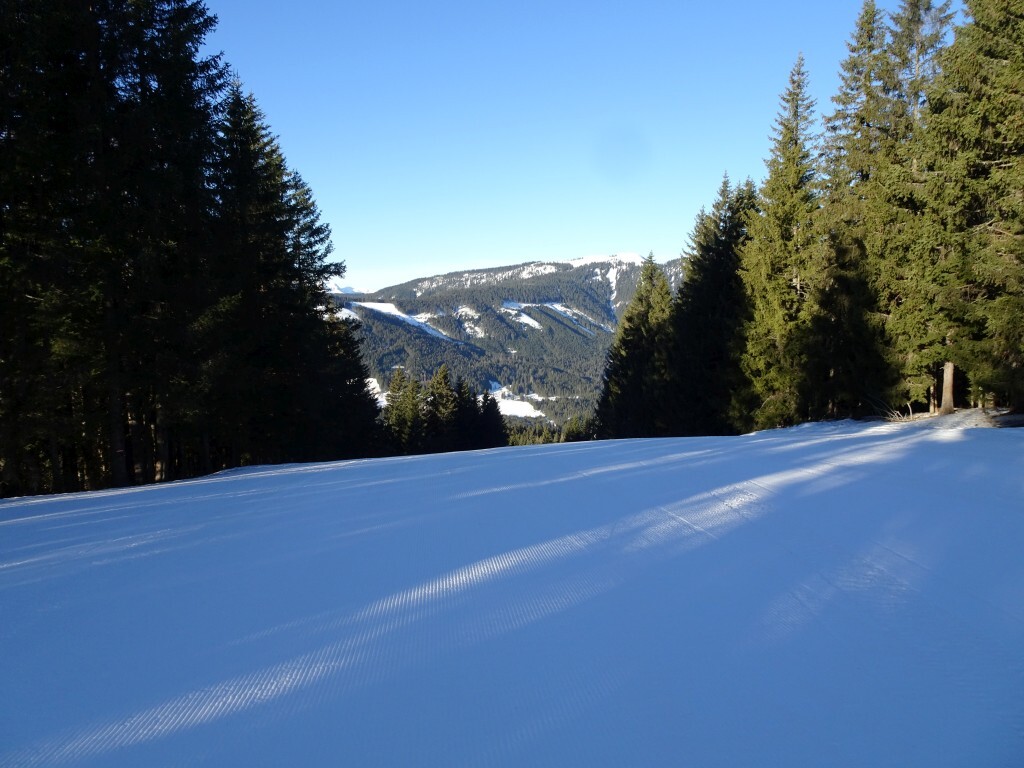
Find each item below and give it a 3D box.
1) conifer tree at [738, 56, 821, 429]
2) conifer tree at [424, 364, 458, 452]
[{"bbox_3d":[13.300,-6.800,34.000,4.300,17.900,4.300,1,3,0],"label":"conifer tree"},{"bbox_3d":[-8.700,4.700,87.000,4.600,14.500,4.600,1,3,0],"label":"conifer tree"}]

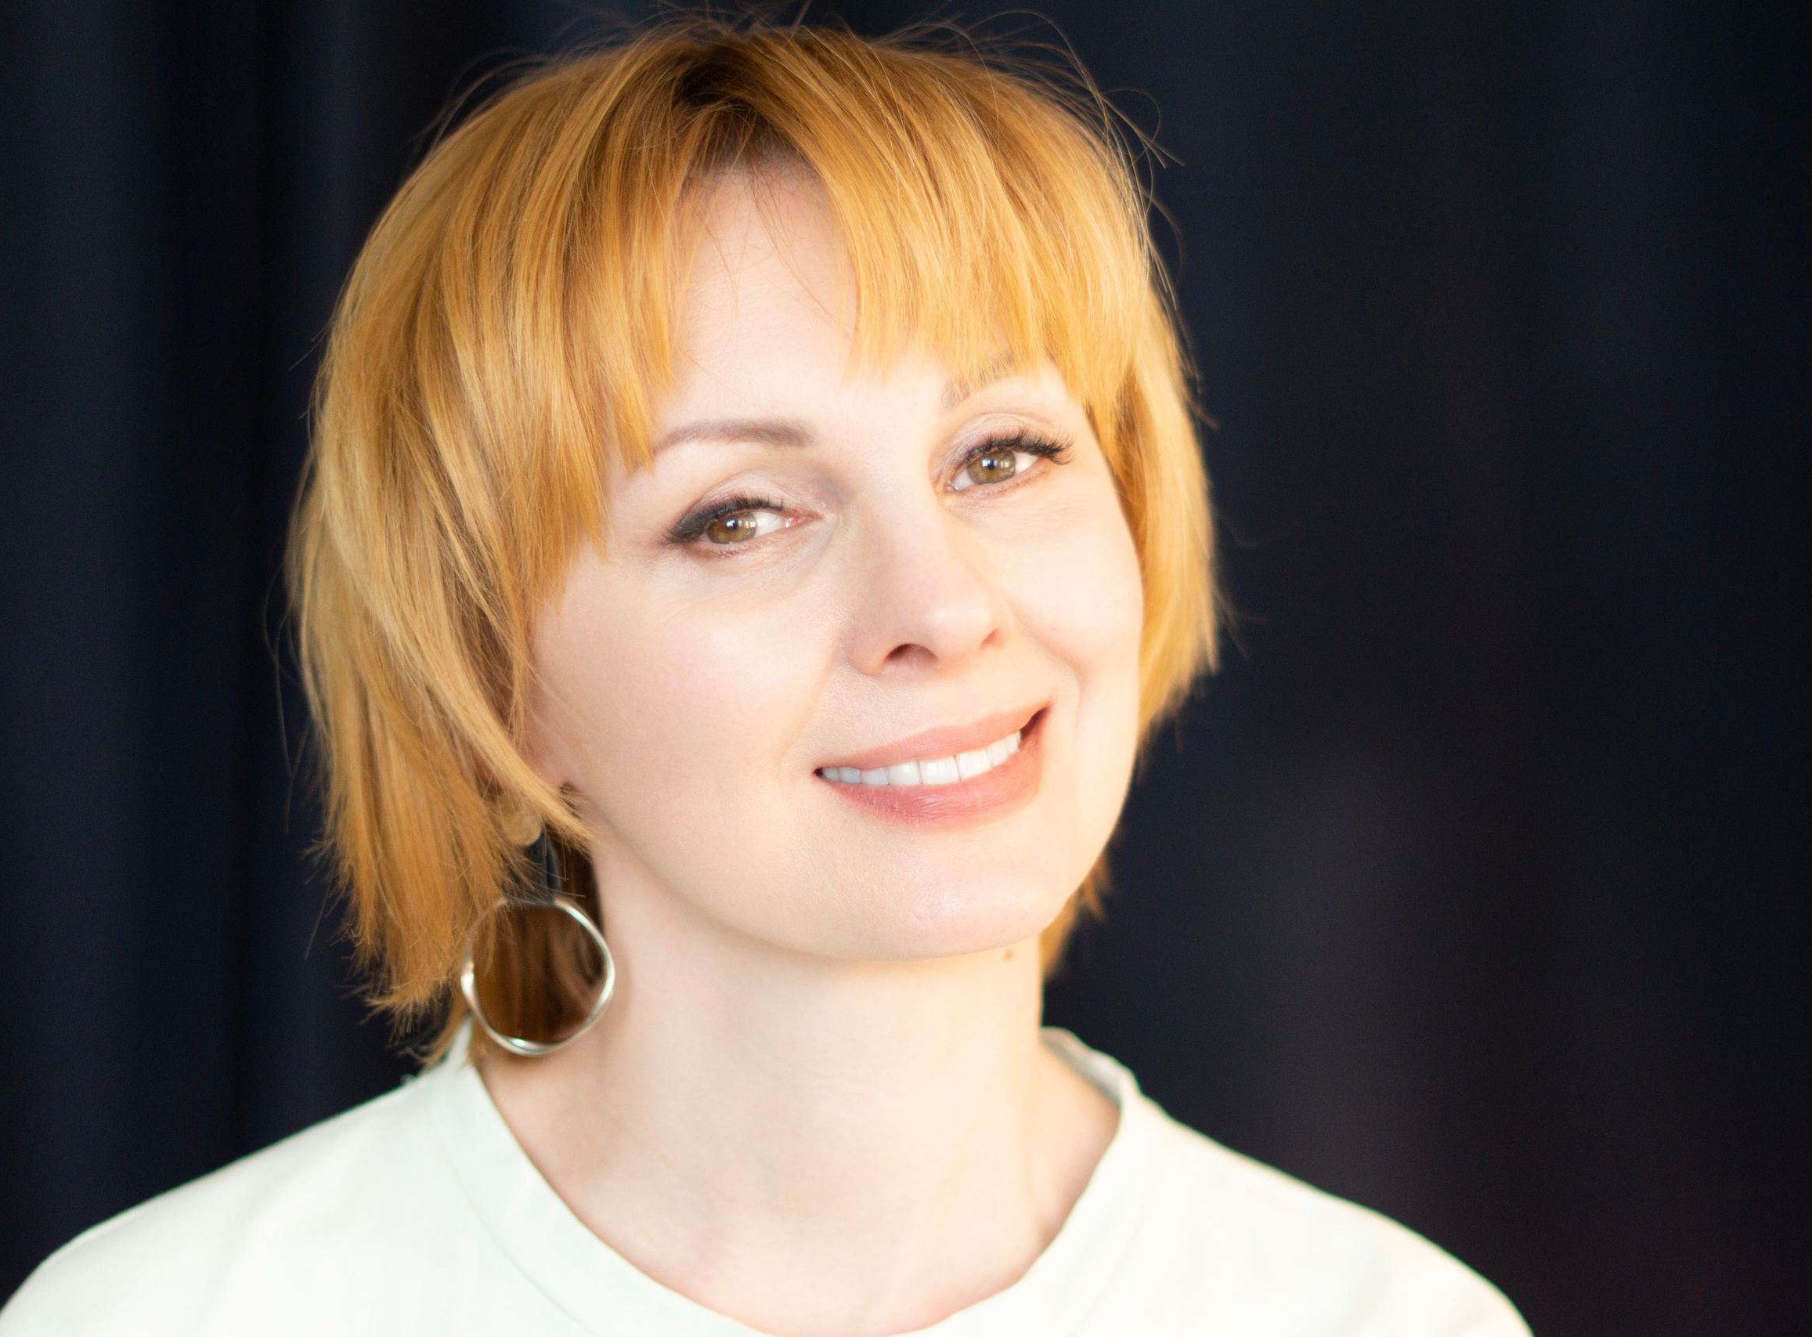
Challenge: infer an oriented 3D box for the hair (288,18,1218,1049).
[{"bbox_3d":[-0.039,-0.034,1.035,0.218,0.240,0.215,-12,-6,-18],"label":"hair"}]

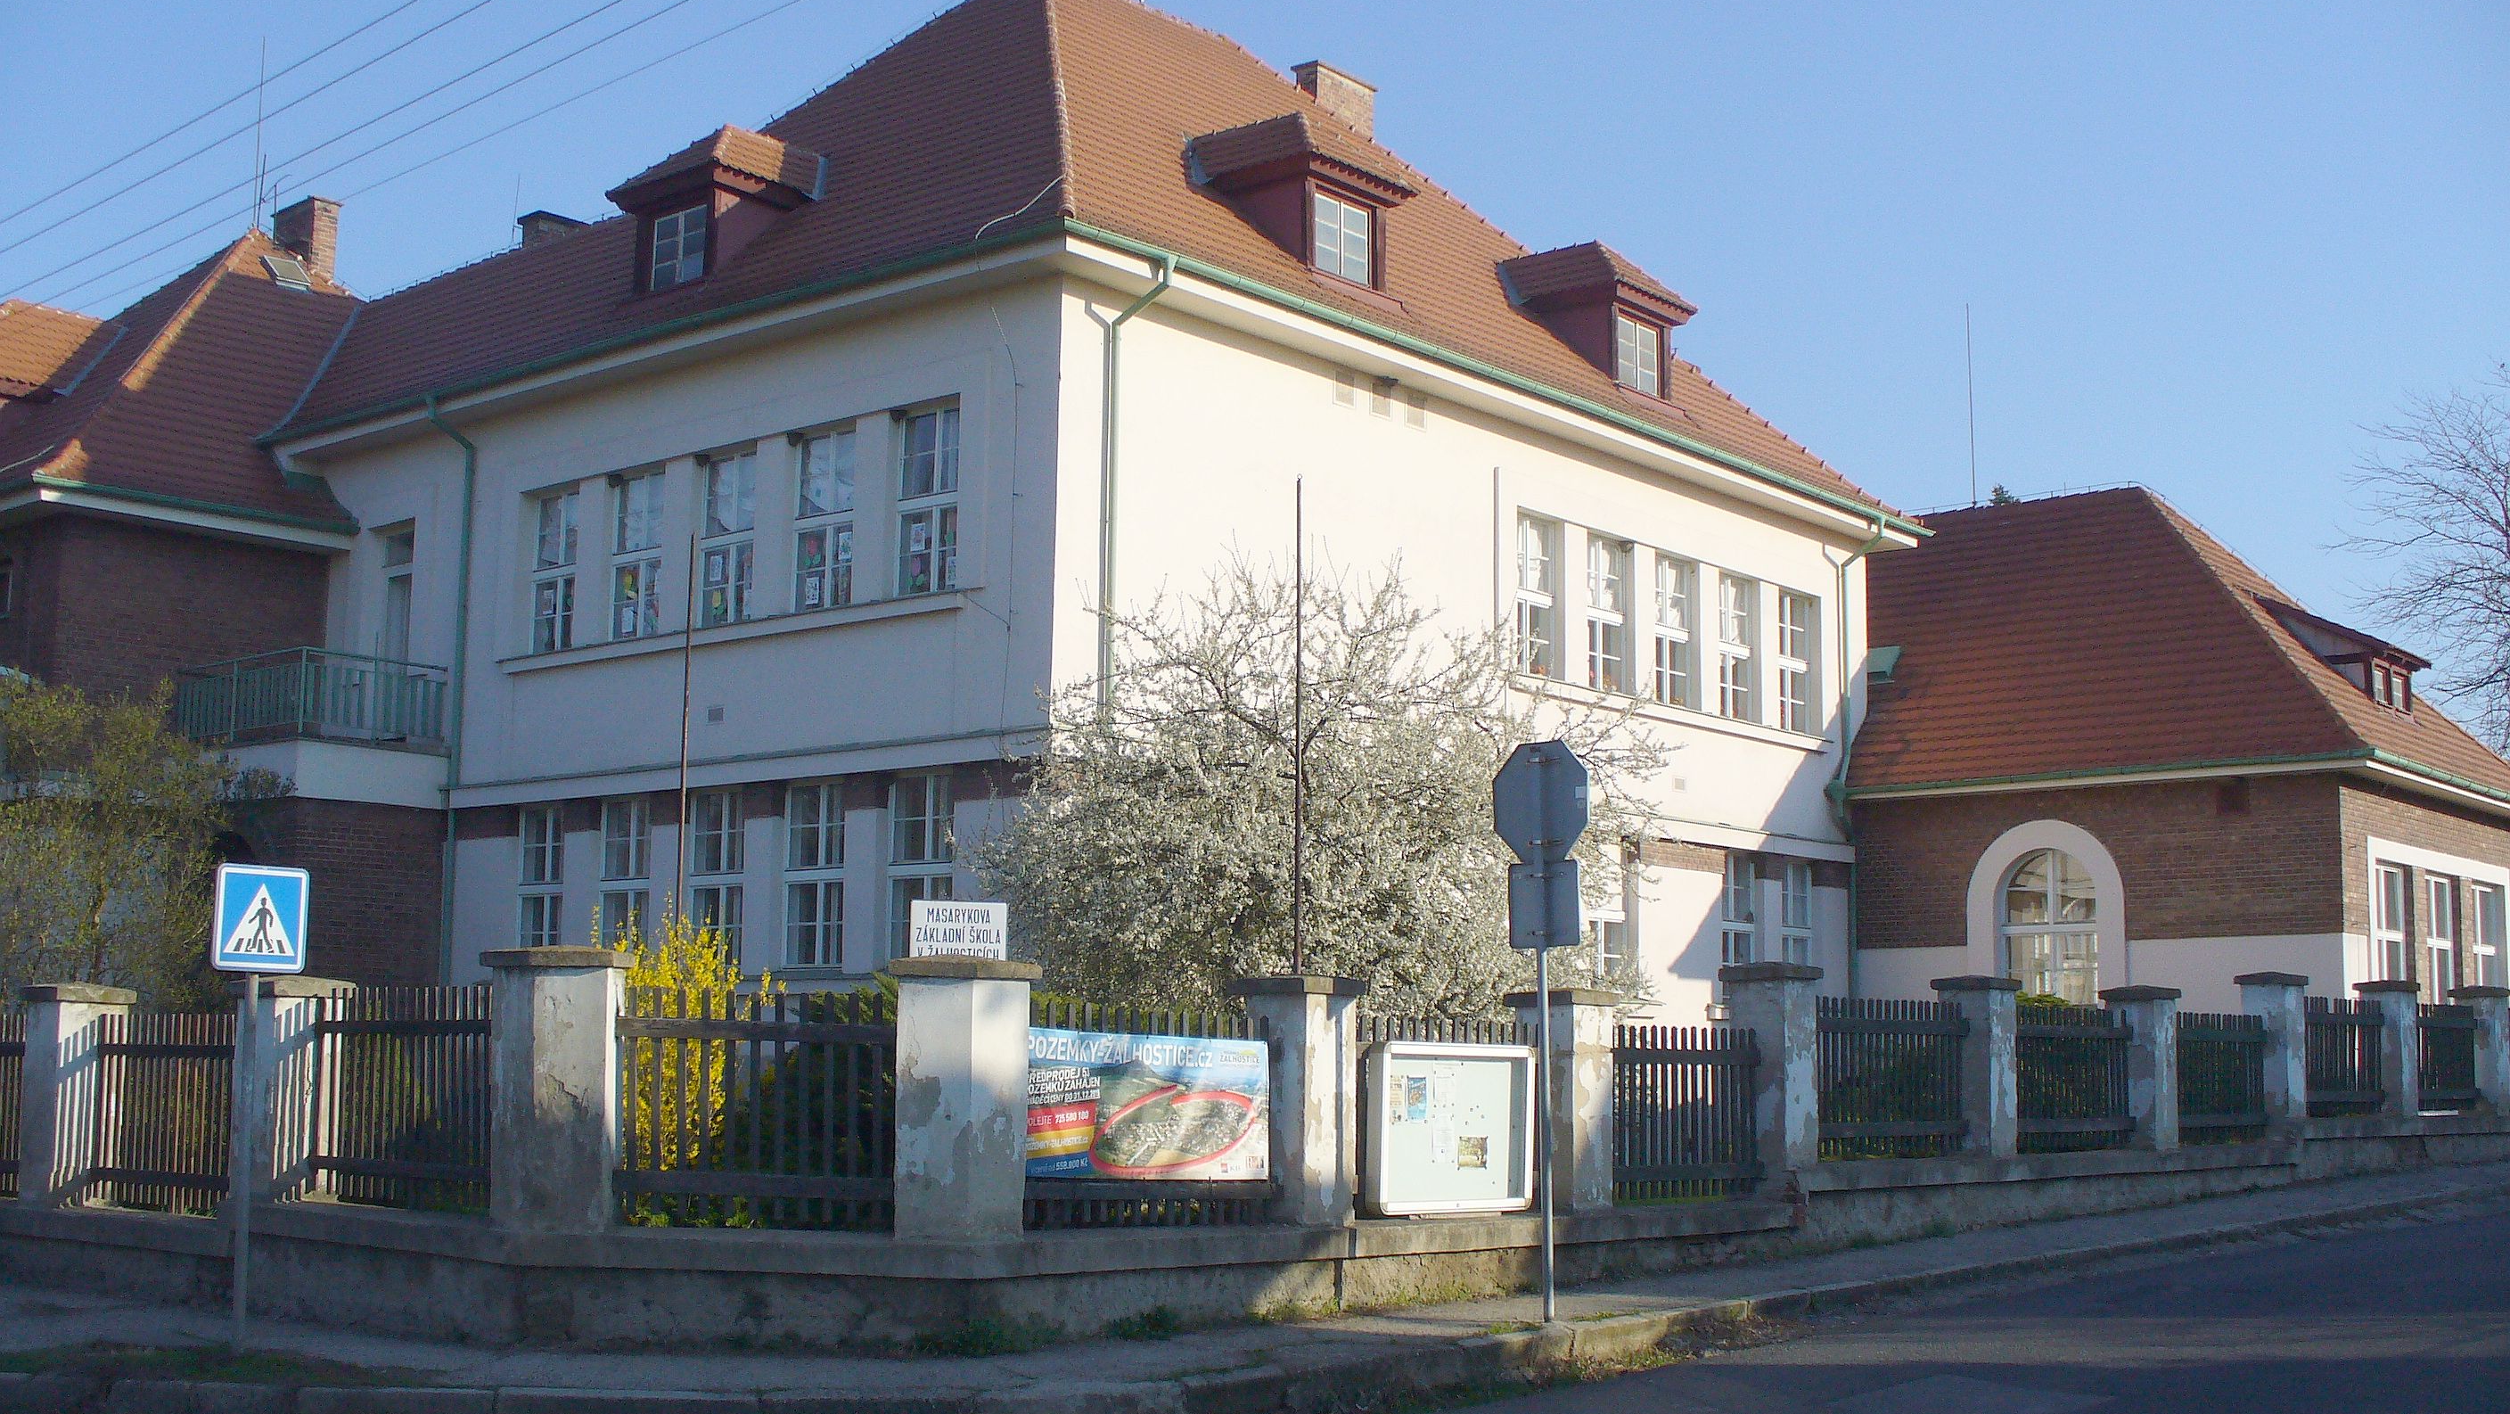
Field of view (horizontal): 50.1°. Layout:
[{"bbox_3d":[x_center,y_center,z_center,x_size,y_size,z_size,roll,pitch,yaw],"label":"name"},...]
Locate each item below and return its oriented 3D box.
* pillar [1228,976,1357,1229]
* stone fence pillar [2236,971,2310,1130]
[{"bbox_3d":[0.270,2.269,15.510,0.540,1.400,0.540,-6,-10,40],"label":"pillar"},{"bbox_3d":[10.047,3.372,26.574,0.540,1.482,0.540,-6,-10,40],"label":"stone fence pillar"}]

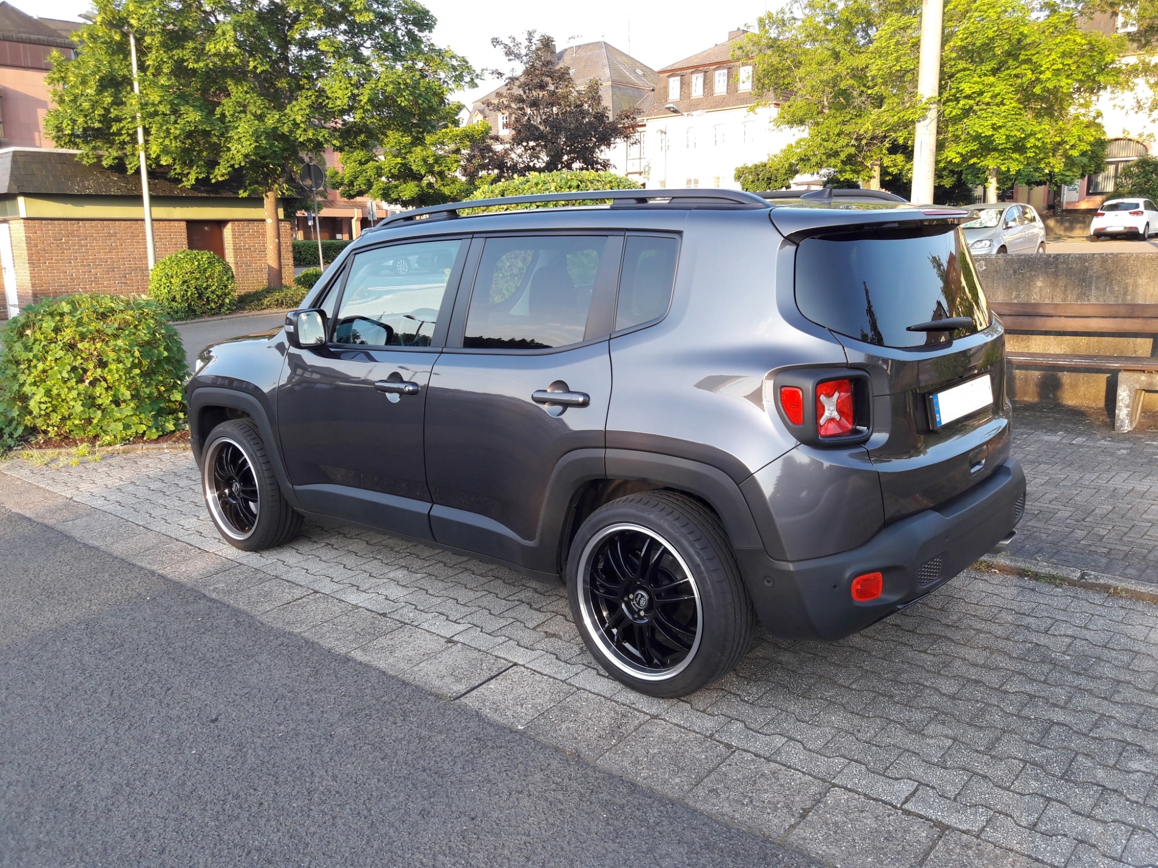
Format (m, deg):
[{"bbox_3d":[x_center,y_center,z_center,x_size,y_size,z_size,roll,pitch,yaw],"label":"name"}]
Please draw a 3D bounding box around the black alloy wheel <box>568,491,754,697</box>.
[{"bbox_3d":[0.266,0.528,3.115,0.652,0.652,0.225,8,14,40],"label":"black alloy wheel"}]

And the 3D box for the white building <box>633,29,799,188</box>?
[{"bbox_3d":[9.700,-19.700,64.000,10.500,12.500,9.000,7,13,37],"label":"white building"}]

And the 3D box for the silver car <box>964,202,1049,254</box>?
[{"bbox_3d":[9.785,-4.705,22.623,1.760,1.580,4.200,8,15,43],"label":"silver car"}]

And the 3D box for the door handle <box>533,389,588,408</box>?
[{"bbox_3d":[-0.063,-0.119,3.094,0.240,0.050,0.050,8,14,40],"label":"door handle"}]

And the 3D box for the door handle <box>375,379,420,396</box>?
[{"bbox_3d":[-0.699,-0.180,3.610,0.265,0.052,0.060,8,16,41],"label":"door handle"}]

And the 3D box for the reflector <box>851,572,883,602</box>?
[{"bbox_3d":[0.806,0.431,2.651,0.112,0.080,0.040,-7,13,-18],"label":"reflector"}]

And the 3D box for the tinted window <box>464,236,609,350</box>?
[{"bbox_3d":[-0.171,-0.492,3.275,0.625,0.420,0.050,8,0,40],"label":"tinted window"}]

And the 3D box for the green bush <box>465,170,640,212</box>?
[{"bbox_3d":[-0.347,-2.200,12.300,2.700,2.350,2.300,-2,11,-1],"label":"green bush"}]

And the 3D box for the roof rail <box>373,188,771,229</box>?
[{"bbox_3d":[-0.155,-0.827,3.474,1.990,0.085,0.060,8,16,41],"label":"roof rail"}]

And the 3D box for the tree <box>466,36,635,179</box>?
[{"bbox_3d":[-0.867,-9.532,32.625,6.200,9.000,6.200,-1,10,0],"label":"tree"}]

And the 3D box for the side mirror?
[{"bbox_3d":[-1.148,-0.441,3.929,0.135,0.165,0.185,8,14,40],"label":"side mirror"}]

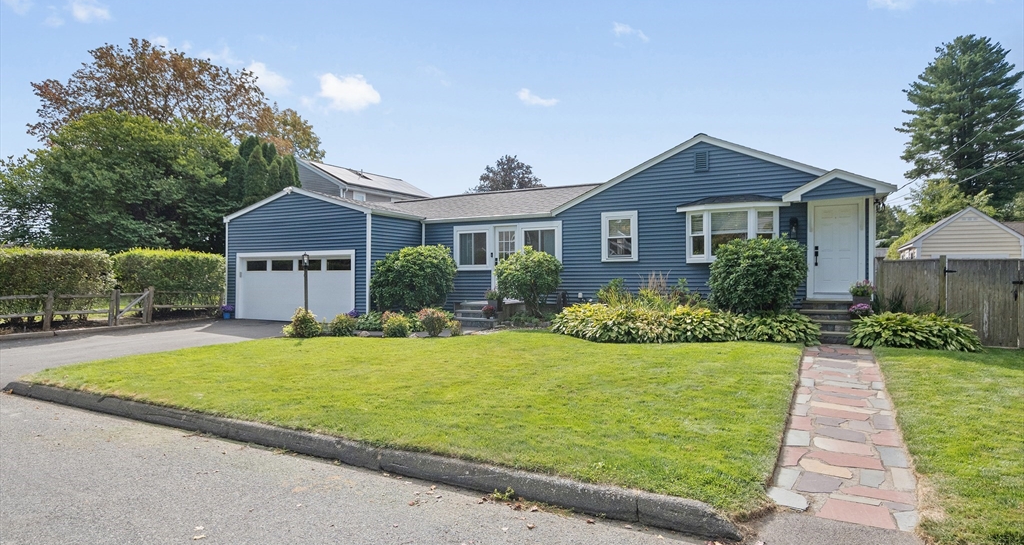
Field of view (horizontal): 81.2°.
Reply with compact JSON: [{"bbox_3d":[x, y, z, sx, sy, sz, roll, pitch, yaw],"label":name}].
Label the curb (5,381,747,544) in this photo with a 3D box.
[{"bbox_3d":[-2.804,1.664,6.345,9.830,0.180,0.270,1,0,27],"label":"curb"}]

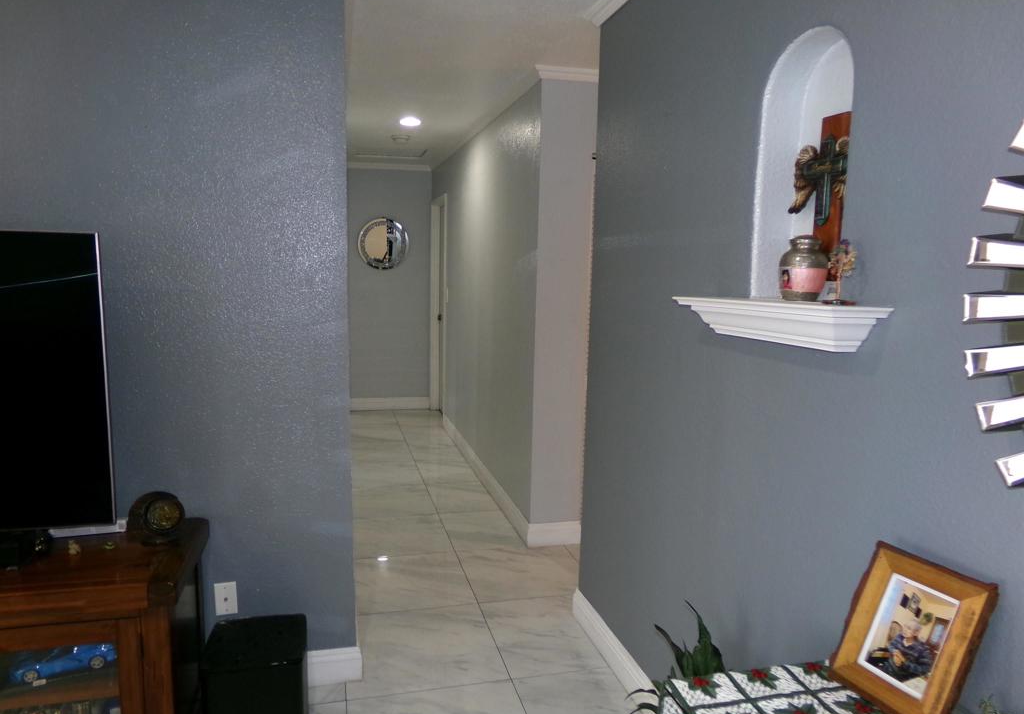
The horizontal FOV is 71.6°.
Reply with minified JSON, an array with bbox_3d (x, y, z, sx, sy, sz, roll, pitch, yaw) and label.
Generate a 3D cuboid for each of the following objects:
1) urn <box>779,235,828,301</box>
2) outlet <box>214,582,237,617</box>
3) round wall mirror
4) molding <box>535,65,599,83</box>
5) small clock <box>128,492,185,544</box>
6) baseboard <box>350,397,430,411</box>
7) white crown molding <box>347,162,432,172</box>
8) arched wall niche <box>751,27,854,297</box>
[{"bbox_3d":[0.668,-0.200,1.625,0.107,0.145,0.107,-1,8,-15],"label":"urn"},{"bbox_3d":[-0.985,0.835,2.447,0.070,0.114,0.008,-1,8,-15],"label":"outlet"},{"bbox_3d":[-1.251,-1.108,6.936,0.495,0.497,0.025,-1,8,-15],"label":"round wall mirror"},{"bbox_3d":[0.310,-1.396,3.523,0.420,0.056,0.056,-1,8,-15],"label":"molding"},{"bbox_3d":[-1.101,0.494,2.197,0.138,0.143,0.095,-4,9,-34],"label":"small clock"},{"bbox_3d":[-1.269,0.477,7.163,0.890,0.128,0.016,-1,8,-15],"label":"baseboard"},{"bbox_3d":[-1.203,-1.838,6.831,0.903,0.056,0.055,-1,8,-15],"label":"white crown molding"},{"bbox_3d":[0.709,-0.430,1.639,0.110,0.600,0.320,-1,8,-15],"label":"arched wall niche"}]

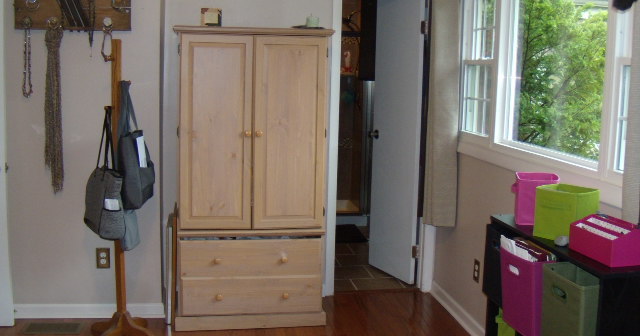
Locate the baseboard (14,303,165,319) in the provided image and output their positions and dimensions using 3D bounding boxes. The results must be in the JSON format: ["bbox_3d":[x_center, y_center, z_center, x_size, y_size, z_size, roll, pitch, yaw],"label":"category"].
[{"bbox_3d":[-1.358,0.844,3.930,0.850,0.095,0.016,1,8,-8],"label":"baseboard"}]

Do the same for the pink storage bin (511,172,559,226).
[{"bbox_3d":[0.870,0.131,2.660,0.155,0.177,0.175,4,8,15],"label":"pink storage bin"}]

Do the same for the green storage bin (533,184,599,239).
[{"bbox_3d":[0.897,0.166,2.423,0.165,0.170,0.155,-5,10,-41],"label":"green storage bin"}]

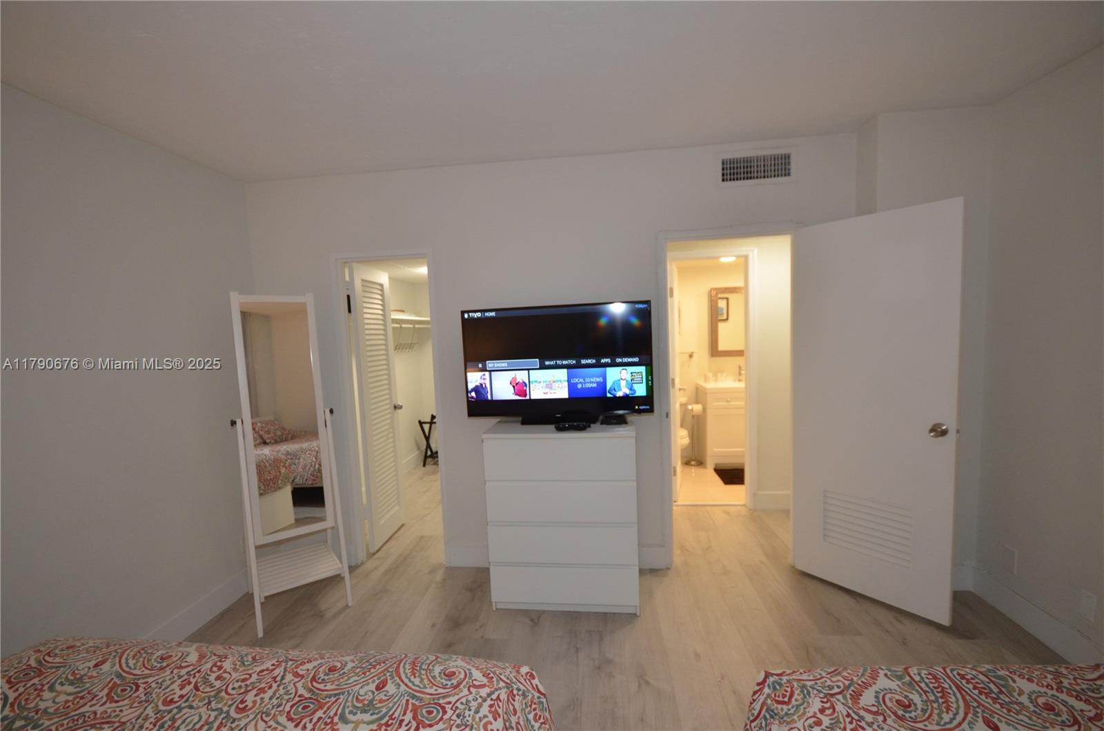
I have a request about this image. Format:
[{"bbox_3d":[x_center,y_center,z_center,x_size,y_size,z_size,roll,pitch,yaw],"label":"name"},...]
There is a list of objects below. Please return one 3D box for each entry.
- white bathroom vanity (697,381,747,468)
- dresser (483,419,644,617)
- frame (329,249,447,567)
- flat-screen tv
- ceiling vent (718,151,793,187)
[{"bbox_3d":[2.070,0.636,5.006,0.840,0.865,0.480,-2,5,6],"label":"white bathroom vanity"},{"bbox_3d":[0.074,0.838,2.687,0.800,1.000,0.480,-2,5,6],"label":"dresser"},{"bbox_3d":[-1.057,0.308,3.062,0.690,2.085,0.120,-2,5,6],"label":"frame"},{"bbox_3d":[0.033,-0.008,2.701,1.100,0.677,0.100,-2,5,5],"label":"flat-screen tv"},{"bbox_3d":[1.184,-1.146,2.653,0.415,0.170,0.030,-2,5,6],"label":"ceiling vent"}]

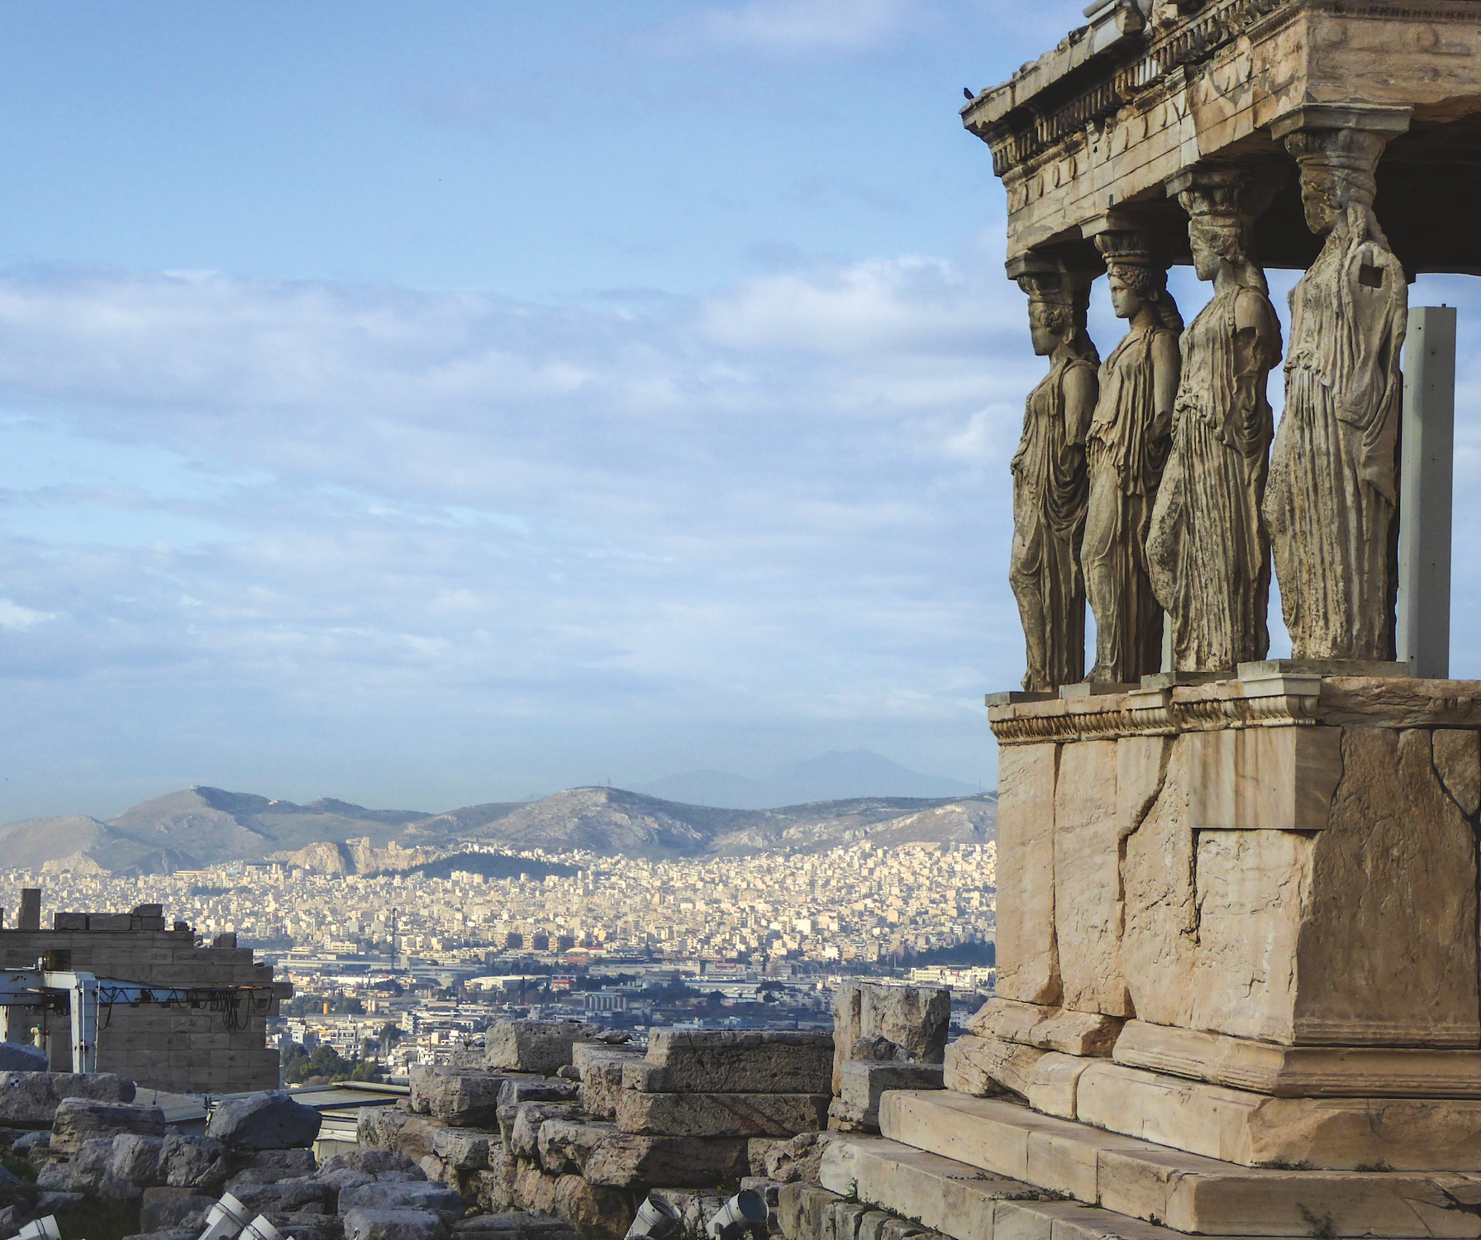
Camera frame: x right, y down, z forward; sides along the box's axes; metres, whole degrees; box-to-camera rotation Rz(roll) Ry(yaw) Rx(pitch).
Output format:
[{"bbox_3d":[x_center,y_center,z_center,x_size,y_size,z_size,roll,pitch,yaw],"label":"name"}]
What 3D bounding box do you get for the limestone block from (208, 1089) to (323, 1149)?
[{"bbox_3d":[-3.525,3.695,37.802,0.787,0.397,0.550,1,-3,11],"label":"limestone block"}]

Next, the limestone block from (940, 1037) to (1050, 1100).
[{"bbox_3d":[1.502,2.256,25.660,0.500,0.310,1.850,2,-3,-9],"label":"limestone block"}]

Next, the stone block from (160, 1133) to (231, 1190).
[{"bbox_3d":[-3.364,3.340,31.500,0.400,0.340,0.400,2,-2,-9],"label":"stone block"}]

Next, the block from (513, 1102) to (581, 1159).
[{"bbox_3d":[-1.092,2.896,28.900,0.360,0.310,0.450,2,-3,-9],"label":"block"}]

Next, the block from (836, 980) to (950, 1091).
[{"bbox_3d":[0.822,2.288,27.900,0.550,0.600,0.450,2,-2,-9],"label":"block"}]

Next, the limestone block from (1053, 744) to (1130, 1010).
[{"bbox_3d":[1.889,1.232,24.739,0.400,1.310,1.450,2,-2,-9],"label":"limestone block"}]

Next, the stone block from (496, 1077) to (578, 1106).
[{"bbox_3d":[-1.175,2.738,29.600,0.440,0.160,0.400,2,-3,-9],"label":"stone block"}]

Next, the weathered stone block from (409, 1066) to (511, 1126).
[{"bbox_3d":[-1.929,3.284,35.236,0.670,0.370,0.700,1,-2,-1],"label":"weathered stone block"}]

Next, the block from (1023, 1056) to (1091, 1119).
[{"bbox_3d":[1.700,2.221,24.305,0.440,0.280,1.030,2,-2,-9],"label":"block"}]

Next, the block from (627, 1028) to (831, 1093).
[{"bbox_3d":[-0.047,2.493,28.800,1.080,0.350,0.750,2,-2,-9],"label":"block"}]

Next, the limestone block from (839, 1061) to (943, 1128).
[{"bbox_3d":[0.781,2.443,26.300,0.450,0.360,0.700,2,-2,-9],"label":"limestone block"}]

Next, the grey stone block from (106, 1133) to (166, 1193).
[{"bbox_3d":[-3.549,3.185,30.000,0.330,0.340,0.350,2,-3,-9],"label":"grey stone block"}]

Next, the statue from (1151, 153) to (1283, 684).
[{"bbox_3d":[2.159,-0.893,23.101,0.530,2.250,0.580,2,-2,-9],"label":"statue"}]

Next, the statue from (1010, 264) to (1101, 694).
[{"bbox_3d":[1.621,-0.732,26.401,0.440,2.193,0.620,2,-3,-9],"label":"statue"}]

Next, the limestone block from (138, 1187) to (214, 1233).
[{"bbox_3d":[-3.713,3.888,33.710,0.447,0.268,0.400,1,-2,1],"label":"limestone block"}]

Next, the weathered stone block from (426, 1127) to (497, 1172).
[{"bbox_3d":[-1.650,3.144,30.300,0.360,0.270,0.420,2,-2,-9],"label":"weathered stone block"}]

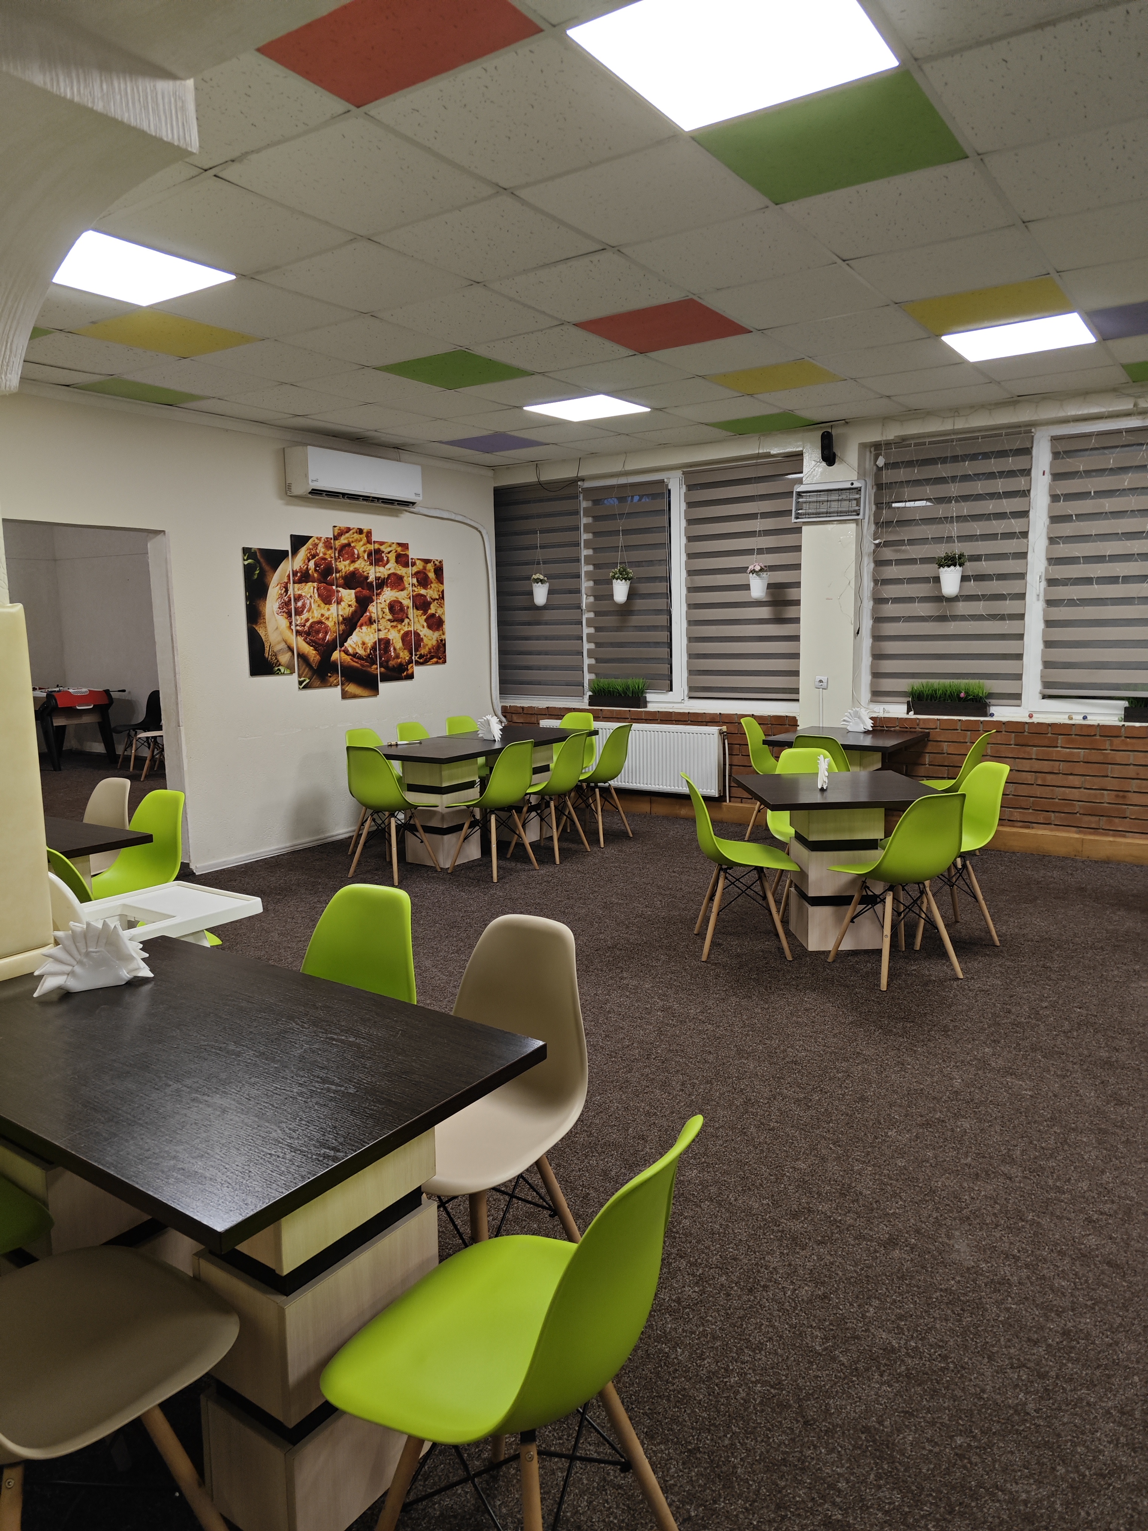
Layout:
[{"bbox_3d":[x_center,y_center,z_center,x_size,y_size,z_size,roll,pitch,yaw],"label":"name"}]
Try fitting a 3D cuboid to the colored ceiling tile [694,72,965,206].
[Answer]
[{"bbox_3d":[0.711,-1.689,2.764,0.585,0.018,0.585,4,10,34],"label":"colored ceiling tile"}]

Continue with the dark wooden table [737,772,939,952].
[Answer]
[{"bbox_3d":[1.206,0.453,4.681,0.800,0.720,0.800,-1,8,-3],"label":"dark wooden table"}]

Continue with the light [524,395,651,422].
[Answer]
[{"bbox_3d":[0.086,-2.126,6.057,0.595,0.025,0.595,4,9,34],"label":"light"}]

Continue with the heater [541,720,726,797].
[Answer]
[{"bbox_3d":[0.426,-0.075,7.886,1.600,0.500,0.110,4,9,34],"label":"heater"}]

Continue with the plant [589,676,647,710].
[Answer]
[{"bbox_3d":[0.330,-0.571,7.919,0.490,0.230,0.130,4,10,34],"label":"plant"}]

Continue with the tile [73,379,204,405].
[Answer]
[{"bbox_3d":[-2.308,-2.014,5.479,0.330,0.018,0.580,4,10,34],"label":"tile"}]

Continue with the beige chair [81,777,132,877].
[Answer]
[{"bbox_3d":[-2.256,0.488,4.573,0.450,0.805,0.520,4,9,30],"label":"beige chair"}]

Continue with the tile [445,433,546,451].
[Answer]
[{"bbox_3d":[-0.562,-2.296,7.246,0.595,0.018,0.595,4,10,34],"label":"tile"}]

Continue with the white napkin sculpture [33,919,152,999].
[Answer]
[{"bbox_3d":[-1.045,0.407,2.205,0.230,0.140,0.075,-5,9,-28],"label":"white napkin sculpture"}]

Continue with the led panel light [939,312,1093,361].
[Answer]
[{"bbox_3d":[2.063,-1.984,4.706,0.590,0.020,0.590,4,10,34],"label":"led panel light"}]

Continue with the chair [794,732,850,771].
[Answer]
[{"bbox_3d":[1.540,0.190,6.205,0.450,0.805,0.520,4,9,30],"label":"chair"}]

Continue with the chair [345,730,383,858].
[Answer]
[{"bbox_3d":[-1.248,0.172,6.753,0.510,0.805,0.455,5,9,36],"label":"chair"}]

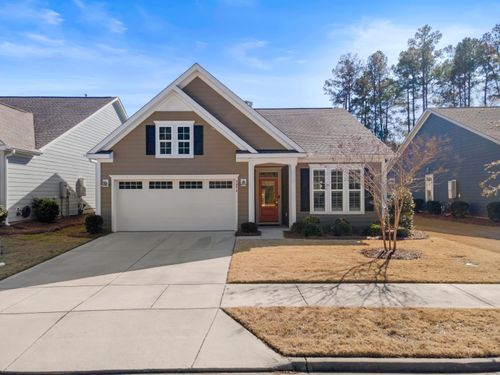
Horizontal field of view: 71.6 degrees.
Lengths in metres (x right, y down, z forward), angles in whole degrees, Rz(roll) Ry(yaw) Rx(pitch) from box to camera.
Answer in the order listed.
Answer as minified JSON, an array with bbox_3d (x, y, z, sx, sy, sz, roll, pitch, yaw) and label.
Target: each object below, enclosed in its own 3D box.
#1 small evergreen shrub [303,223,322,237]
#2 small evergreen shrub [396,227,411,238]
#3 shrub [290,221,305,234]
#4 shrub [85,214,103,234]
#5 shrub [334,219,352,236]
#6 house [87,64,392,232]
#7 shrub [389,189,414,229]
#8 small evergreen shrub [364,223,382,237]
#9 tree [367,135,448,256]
[{"bbox_3d":[2.452,1.655,13.600,0.780,0.570,0.720,0,0,0],"label":"small evergreen shrub"},{"bbox_3d":[5.933,1.739,13.400,0.560,0.480,0.550,0,0,0],"label":"small evergreen shrub"},{"bbox_3d":[1.904,1.612,13.900,0.620,0.560,0.600,0,0,0],"label":"shrub"},{"bbox_3d":[-6.109,1.446,13.550,0.710,0.780,0.700,0,0,0],"label":"shrub"},{"bbox_3d":[3.695,1.589,13.700,0.720,0.710,0.680,0,0,0],"label":"shrub"},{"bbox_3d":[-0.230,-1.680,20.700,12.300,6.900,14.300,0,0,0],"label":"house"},{"bbox_3d":[6.467,0.939,14.800,1.100,1.800,1.050,0,0,0],"label":"shrub"},{"bbox_3d":[4.845,1.655,13.600,0.700,0.560,0.680,0,0,0],"label":"small evergreen shrub"},{"bbox_3d":[4.857,0.220,10.900,2.650,3.620,2.600,0,0,0],"label":"tree"}]

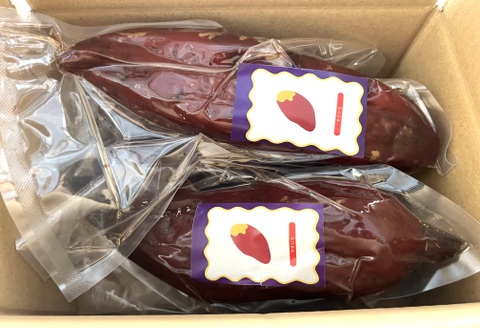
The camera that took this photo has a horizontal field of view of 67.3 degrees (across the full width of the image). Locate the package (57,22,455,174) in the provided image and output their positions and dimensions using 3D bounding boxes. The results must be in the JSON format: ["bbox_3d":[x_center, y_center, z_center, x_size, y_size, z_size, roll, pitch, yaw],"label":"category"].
[{"bbox_3d":[0.001,-0.038,0.211,0.228,0.058,0.068,11,75,5],"label":"package"}]

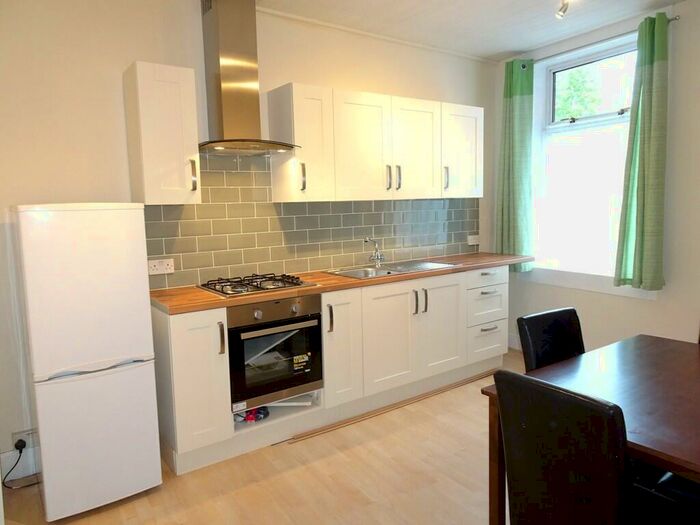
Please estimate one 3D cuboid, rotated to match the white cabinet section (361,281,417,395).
[{"bbox_3d":[0.128,0.471,3.519,0.489,0.731,0.563,-6,9,-35],"label":"white cabinet section"}]

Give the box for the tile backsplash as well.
[{"bbox_3d":[-0.007,-0.369,3.703,3.028,0.819,0.012,-6,9,-35],"label":"tile backsplash"}]

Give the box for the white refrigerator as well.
[{"bbox_3d":[-1.331,0.431,2.481,0.510,1.425,0.545,-6,9,-35],"label":"white refrigerator"}]

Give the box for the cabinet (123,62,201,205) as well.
[{"bbox_3d":[-1.051,-0.692,2.724,0.298,0.720,0.335,-6,9,-35],"label":"cabinet"}]

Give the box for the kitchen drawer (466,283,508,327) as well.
[{"bbox_3d":[0.956,0.314,4.080,0.495,0.298,0.520,-6,9,-35],"label":"kitchen drawer"}]

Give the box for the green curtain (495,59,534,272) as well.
[{"bbox_3d":[1.486,-0.831,4.381,0.120,1.835,0.370,-6,9,-35],"label":"green curtain"}]

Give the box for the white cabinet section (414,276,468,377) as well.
[{"bbox_3d":[0.534,0.426,3.801,0.503,0.731,0.563,-6,9,-35],"label":"white cabinet section"}]

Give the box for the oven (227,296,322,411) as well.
[{"bbox_3d":[-0.562,0.488,3.025,0.597,0.595,0.570,-6,9,-35],"label":"oven"}]

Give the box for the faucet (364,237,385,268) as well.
[{"bbox_3d":[0.154,-0.072,3.625,0.120,0.235,0.170,3,9,32],"label":"faucet"}]

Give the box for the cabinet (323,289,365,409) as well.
[{"bbox_3d":[-0.204,0.512,3.308,0.300,0.730,0.570,-6,9,-35],"label":"cabinet"}]

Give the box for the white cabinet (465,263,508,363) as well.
[{"bbox_3d":[0.942,0.389,4.109,0.497,0.730,0.570,-6,9,-35],"label":"white cabinet"}]

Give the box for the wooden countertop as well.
[{"bbox_3d":[0.172,0.082,3.523,3.035,0.039,0.595,-6,9,-35],"label":"wooden countertop"}]

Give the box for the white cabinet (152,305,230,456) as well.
[{"bbox_3d":[-0.938,0.590,2.794,0.300,0.732,0.570,-6,9,-35],"label":"white cabinet"}]

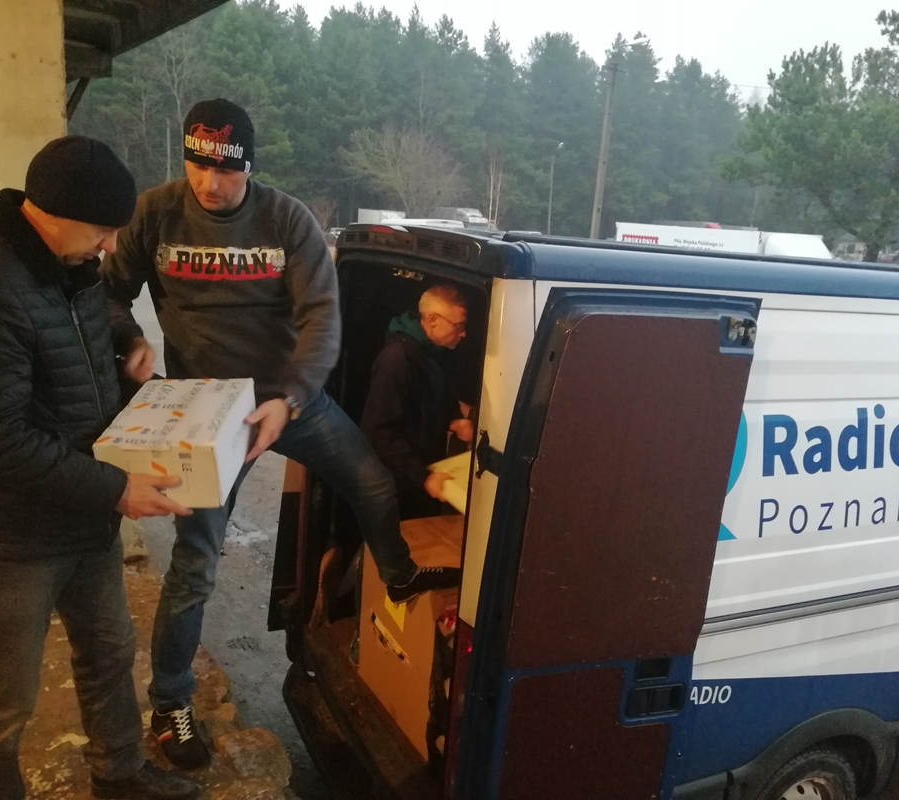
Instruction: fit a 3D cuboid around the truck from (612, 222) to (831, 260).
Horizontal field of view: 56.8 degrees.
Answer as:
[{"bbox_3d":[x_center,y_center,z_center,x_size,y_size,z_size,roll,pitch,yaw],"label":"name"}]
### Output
[{"bbox_3d":[7.786,-3.477,24.973,6.600,3.150,2.150,2,10,-7],"label":"truck"}]

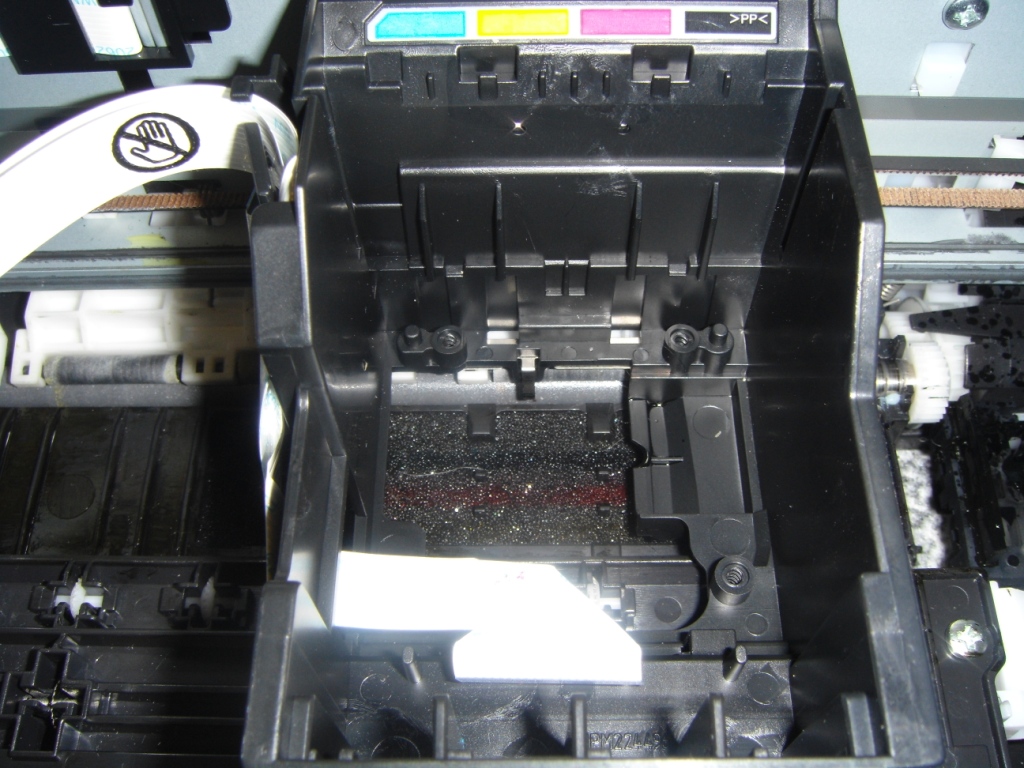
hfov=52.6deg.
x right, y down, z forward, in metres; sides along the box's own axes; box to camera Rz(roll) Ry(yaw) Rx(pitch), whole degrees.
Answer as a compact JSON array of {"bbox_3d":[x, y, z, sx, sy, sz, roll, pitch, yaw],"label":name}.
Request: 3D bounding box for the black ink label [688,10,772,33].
[{"bbox_3d":[0.027,-0.045,0.130,0.011,0.003,0.001,0,10,0],"label":"black ink label"}]

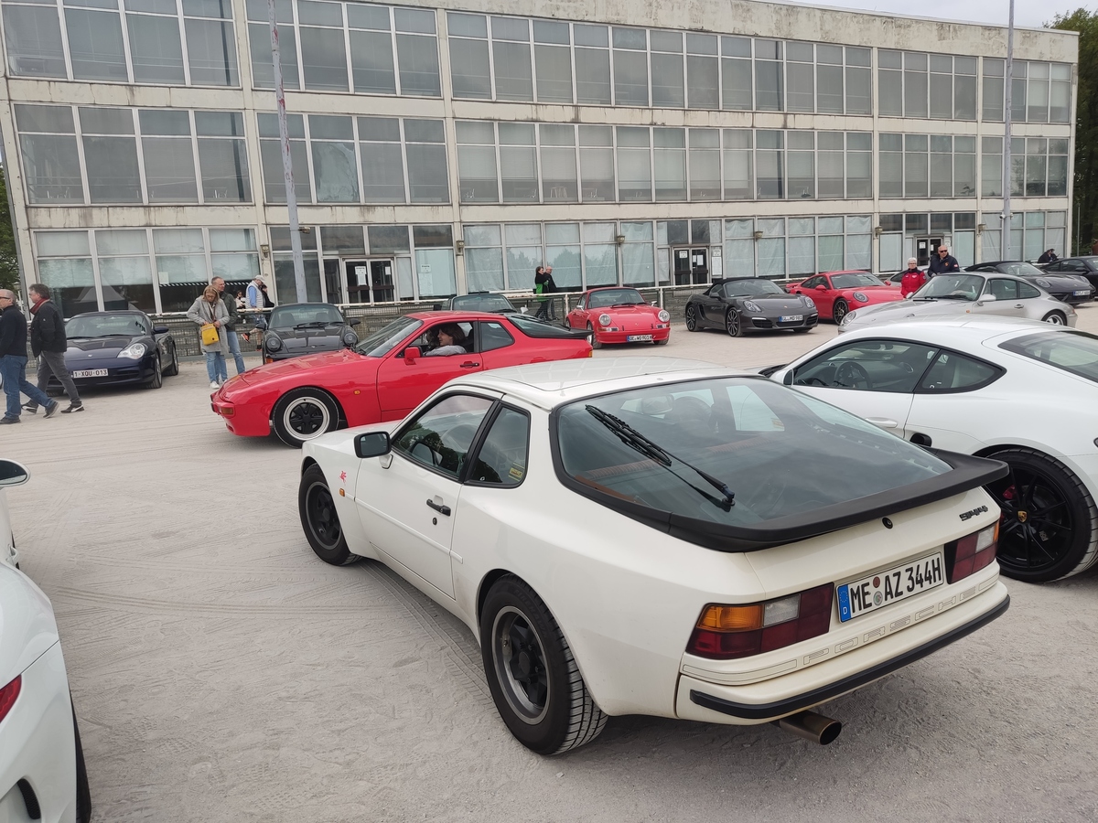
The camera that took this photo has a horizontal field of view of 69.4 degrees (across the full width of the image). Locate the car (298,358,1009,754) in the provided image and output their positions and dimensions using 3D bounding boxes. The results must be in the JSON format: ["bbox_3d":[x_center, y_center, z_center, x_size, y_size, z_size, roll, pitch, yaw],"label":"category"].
[{"bbox_3d":[-0.030,0.352,4.176,1.750,1.275,4.200,-9,11,-31],"label":"car"}]

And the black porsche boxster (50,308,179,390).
[{"bbox_3d":[-7.874,-1.141,14.349,1.800,1.300,4.360,-6,10,-18],"label":"black porsche boxster"}]

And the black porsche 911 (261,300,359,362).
[{"bbox_3d":[-4.467,-1.394,14.912,1.700,1.310,4.250,-6,10,-16],"label":"black porsche 911"}]

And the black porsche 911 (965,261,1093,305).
[{"bbox_3d":[13.200,-3.640,22.700,1.830,1.290,4.490,-6,10,-16],"label":"black porsche 911"}]

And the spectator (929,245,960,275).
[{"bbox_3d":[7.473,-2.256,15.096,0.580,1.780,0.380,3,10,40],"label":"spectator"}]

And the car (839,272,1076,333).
[{"bbox_3d":[6.813,-1.635,13.081,4.250,1.300,1.770,-6,11,-20],"label":"car"}]

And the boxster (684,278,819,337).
[{"bbox_3d":[4.693,-2.548,18.955,1.830,1.285,4.370,-5,10,-12],"label":"boxster"}]

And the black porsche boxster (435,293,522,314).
[{"bbox_3d":[-1.480,-1.800,16.600,1.650,1.290,4.220,-5,10,-15],"label":"black porsche boxster"}]

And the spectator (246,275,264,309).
[{"bbox_3d":[-6.661,-2.200,17.900,0.580,1.720,0.500,-4,9,-9],"label":"spectator"}]

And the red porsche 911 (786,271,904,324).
[{"bbox_3d":[7.784,-3.004,20.650,1.890,1.300,4.480,-4,10,-9],"label":"red porsche 911"}]

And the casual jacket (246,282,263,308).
[{"bbox_3d":[-7.033,-2.811,19.035,0.400,0.680,0.500,-6,8,-18],"label":"casual jacket"}]

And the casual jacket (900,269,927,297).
[{"bbox_3d":[7.384,-2.576,16.060,0.540,0.680,0.340,3,10,38],"label":"casual jacket"}]

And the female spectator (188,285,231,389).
[{"bbox_3d":[-5.527,-1.222,13.000,0.620,1.670,0.450,-6,10,-20],"label":"female spectator"}]

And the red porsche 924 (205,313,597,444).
[{"bbox_3d":[-1.640,-0.465,9.420,4.200,1.270,1.735,-6,10,-17],"label":"red porsche 924"}]

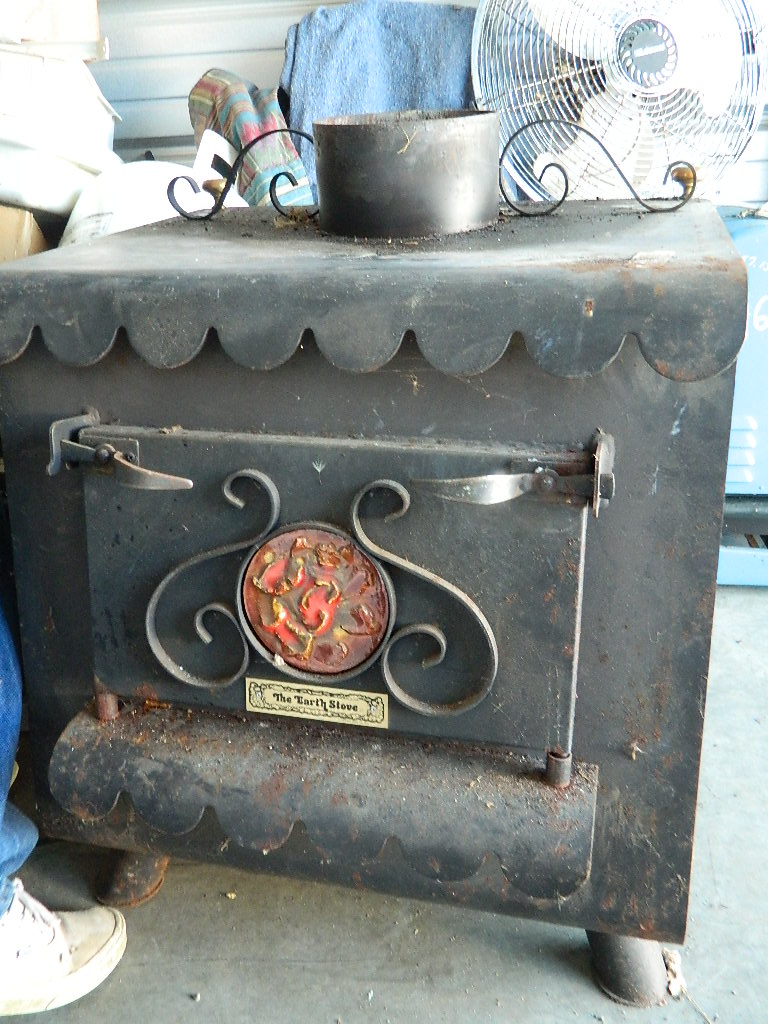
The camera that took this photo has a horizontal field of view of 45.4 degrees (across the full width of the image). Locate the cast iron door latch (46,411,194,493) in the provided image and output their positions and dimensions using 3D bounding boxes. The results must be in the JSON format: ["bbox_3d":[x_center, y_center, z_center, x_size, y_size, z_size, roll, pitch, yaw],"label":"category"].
[{"bbox_3d":[-0.208,-0.053,0.776,0.150,0.058,0.087,4,15,14],"label":"cast iron door latch"}]

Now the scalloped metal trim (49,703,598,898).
[{"bbox_3d":[-0.061,0.254,0.825,0.491,0.085,0.089,4,24,14],"label":"scalloped metal trim"}]

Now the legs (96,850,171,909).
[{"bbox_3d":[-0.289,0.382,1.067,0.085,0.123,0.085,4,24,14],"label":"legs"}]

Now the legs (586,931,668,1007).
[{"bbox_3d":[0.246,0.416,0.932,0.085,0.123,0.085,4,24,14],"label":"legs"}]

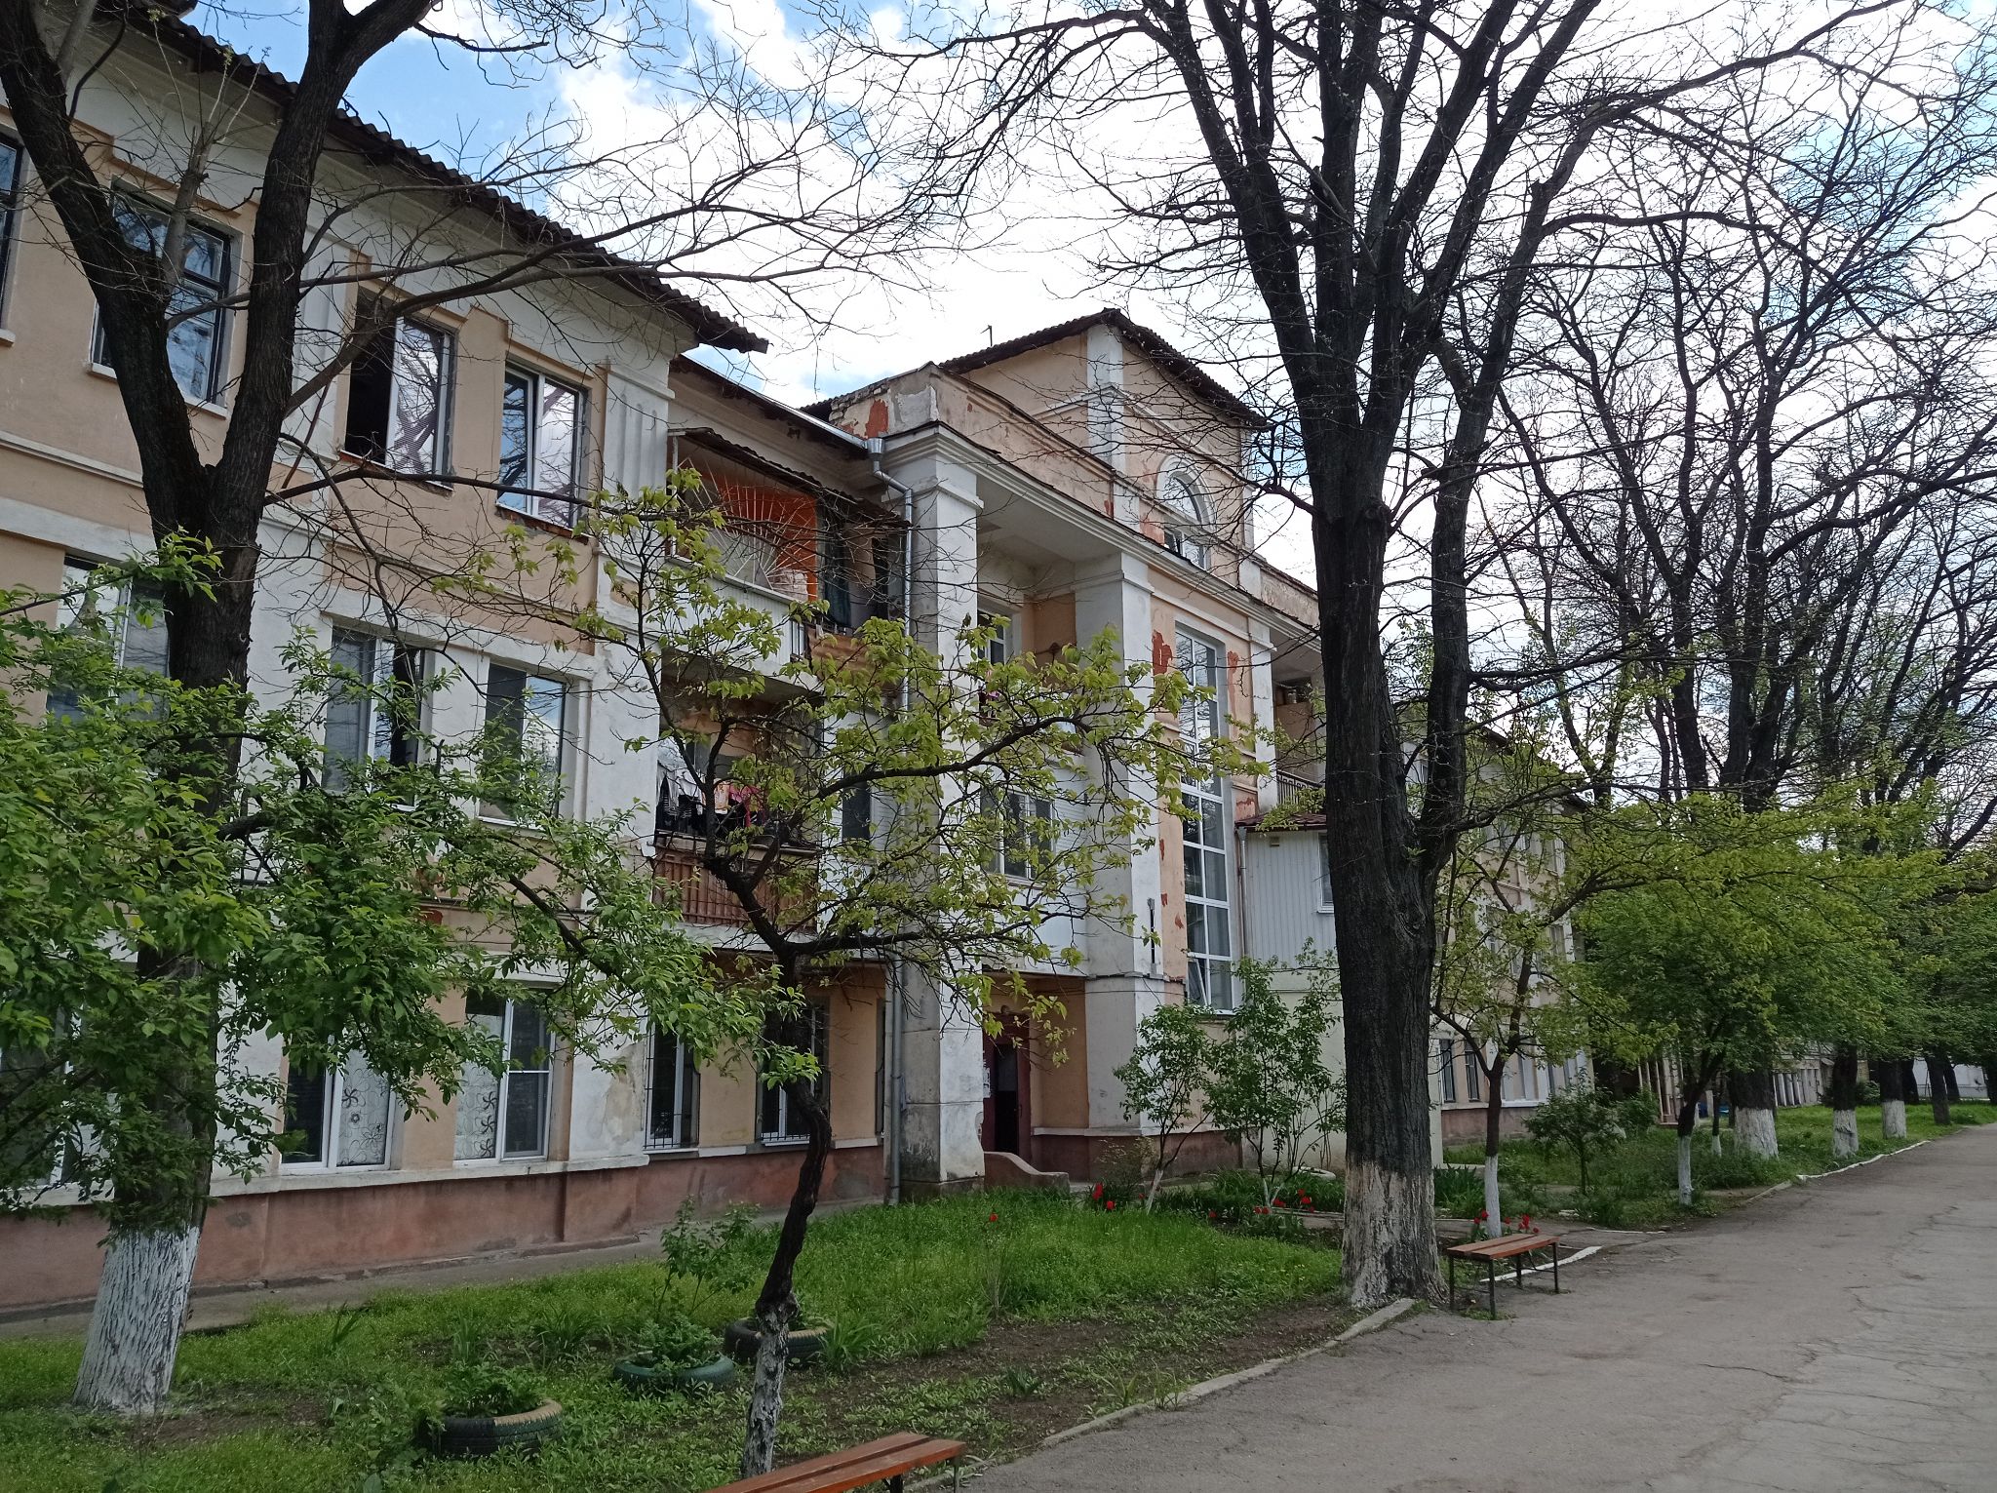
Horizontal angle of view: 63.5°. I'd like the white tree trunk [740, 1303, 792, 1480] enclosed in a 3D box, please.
[{"bbox_3d":[-0.930,2.598,6.457,0.200,0.690,0.160,1,-12,-8],"label":"white tree trunk"}]

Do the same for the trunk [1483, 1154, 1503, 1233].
[{"bbox_3d":[4.782,4.362,15.576,0.140,0.867,0.140,-4,-12,16],"label":"trunk"}]

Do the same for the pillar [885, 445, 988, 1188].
[{"bbox_3d":[-0.954,0.952,23.666,0.970,10.626,1.063,-9,-14,33],"label":"pillar"}]

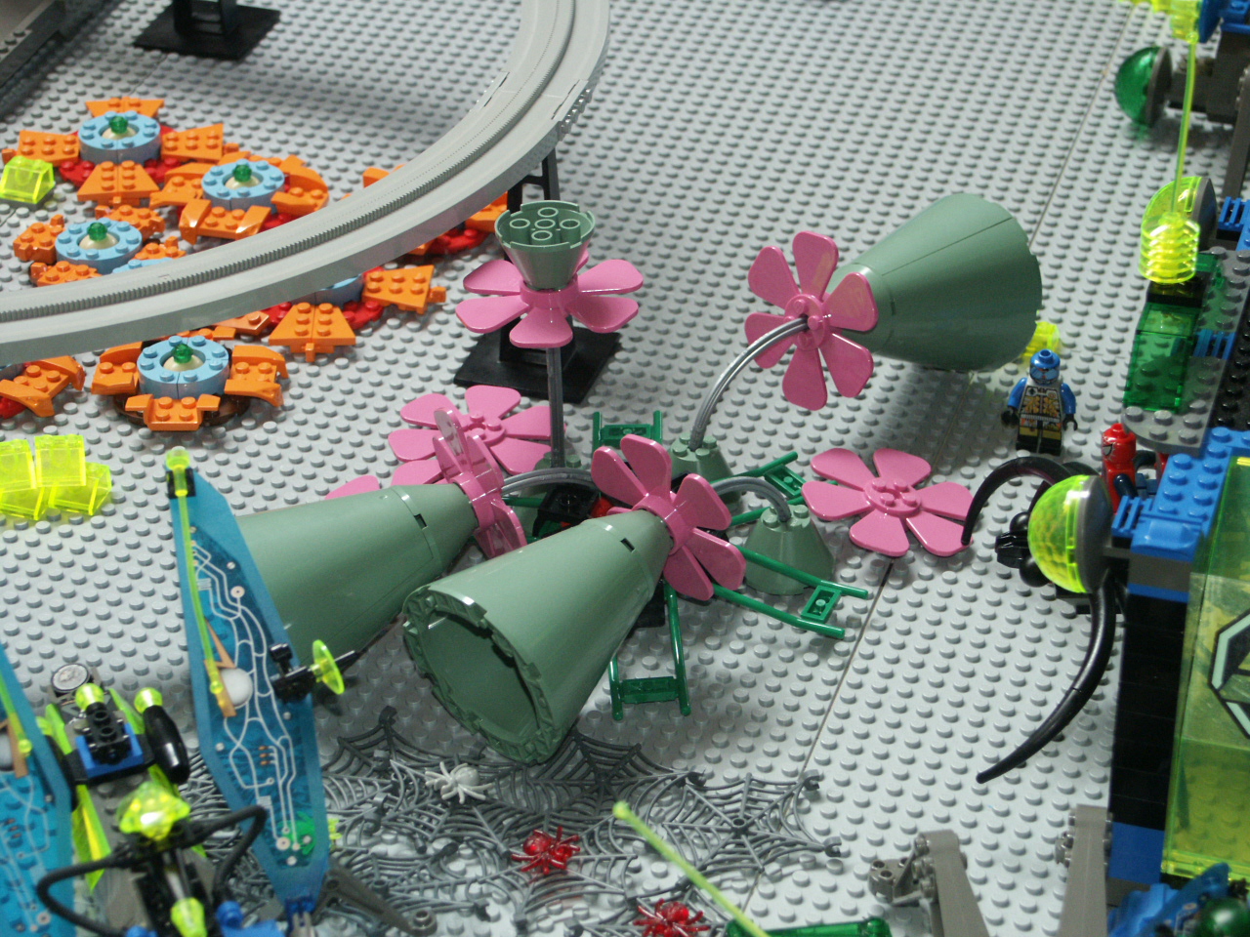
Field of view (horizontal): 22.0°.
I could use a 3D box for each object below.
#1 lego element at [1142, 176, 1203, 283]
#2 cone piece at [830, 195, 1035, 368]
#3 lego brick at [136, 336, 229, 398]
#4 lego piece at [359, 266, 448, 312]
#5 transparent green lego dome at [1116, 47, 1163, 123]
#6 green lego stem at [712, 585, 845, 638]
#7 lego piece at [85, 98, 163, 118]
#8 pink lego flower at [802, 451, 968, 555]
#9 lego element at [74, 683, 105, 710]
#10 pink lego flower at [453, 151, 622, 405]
[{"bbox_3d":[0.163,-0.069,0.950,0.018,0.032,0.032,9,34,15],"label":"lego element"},{"bbox_3d":[0.096,-0.058,1.114,0.077,0.064,0.064,-15,33,-43],"label":"cone piece"},{"bbox_3d":[-0.157,-0.035,1.142,0.032,0.011,0.032,-1,33,0],"label":"lego brick"},{"bbox_3d":[-0.081,-0.066,1.189,0.030,0.007,0.032,0,33,1],"label":"lego piece"},{"bbox_3d":[0.208,-0.157,1.311,0.015,0.031,0.031,9,34,15],"label":"transparent green lego dome"},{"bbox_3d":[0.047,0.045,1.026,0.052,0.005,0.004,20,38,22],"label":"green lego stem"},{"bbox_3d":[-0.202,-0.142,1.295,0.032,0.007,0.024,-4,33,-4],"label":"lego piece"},{"bbox_3d":[0.089,0.010,1.079,0.060,0.010,0.061,20,35,7],"label":"pink lego flower"},{"bbox_3d":[-0.149,0.063,0.895,0.008,0.008,0.008,-1,33,0],"label":"lego element"},{"bbox_3d":[-0.030,-0.080,1.137,0.049,0.096,0.049,9,34,15],"label":"pink lego flower"}]

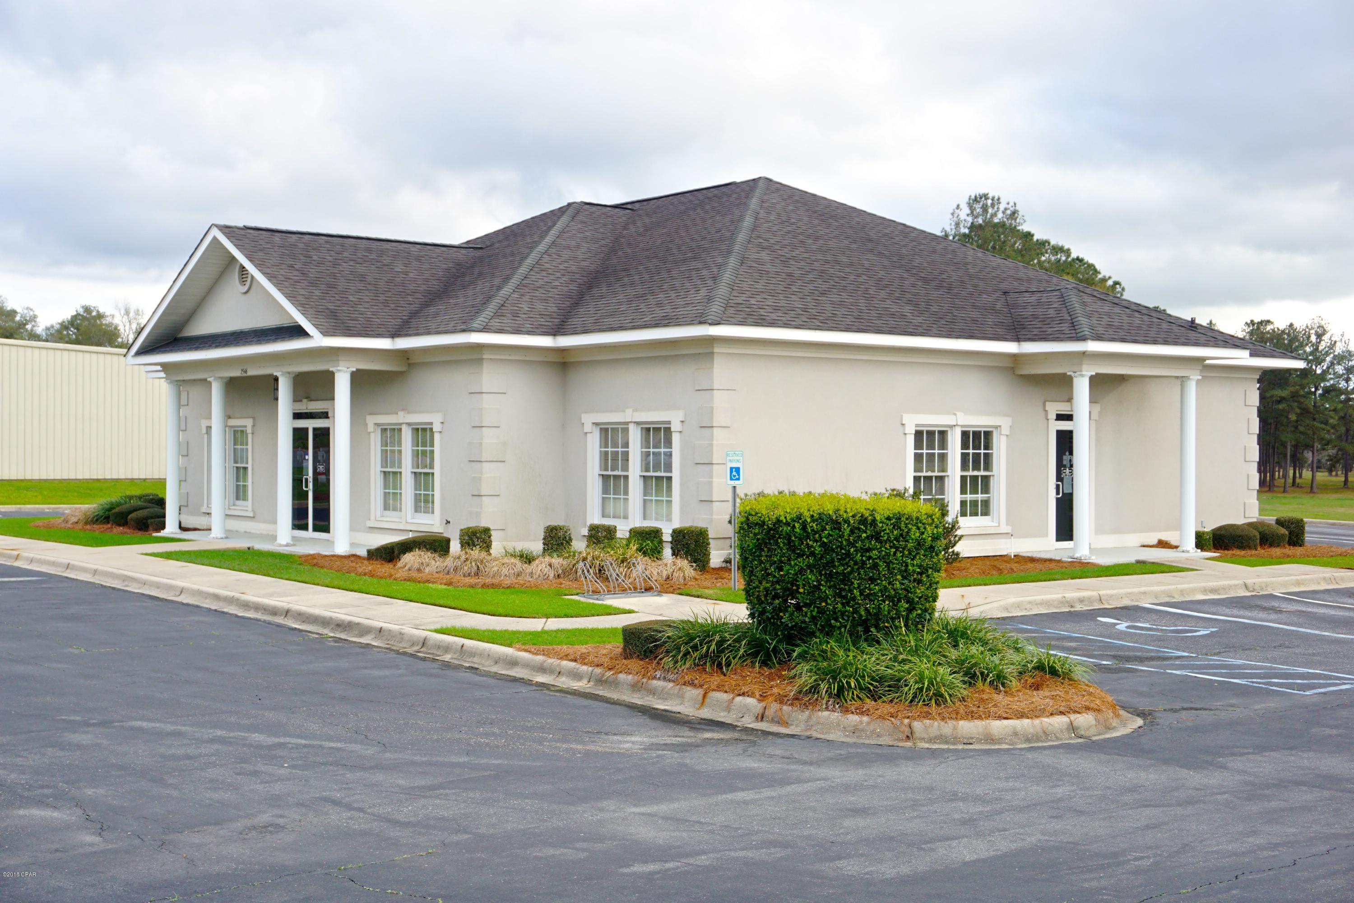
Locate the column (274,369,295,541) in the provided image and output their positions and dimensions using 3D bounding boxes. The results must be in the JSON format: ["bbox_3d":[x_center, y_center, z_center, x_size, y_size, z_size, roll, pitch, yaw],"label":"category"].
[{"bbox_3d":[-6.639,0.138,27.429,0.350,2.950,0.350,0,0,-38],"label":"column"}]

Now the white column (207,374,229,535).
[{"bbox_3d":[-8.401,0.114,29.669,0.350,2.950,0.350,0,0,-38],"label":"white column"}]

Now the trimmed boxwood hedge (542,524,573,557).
[{"bbox_3d":[-1.804,1.349,24.400,0.410,0.530,0.410,0,0,-38],"label":"trimmed boxwood hedge"}]

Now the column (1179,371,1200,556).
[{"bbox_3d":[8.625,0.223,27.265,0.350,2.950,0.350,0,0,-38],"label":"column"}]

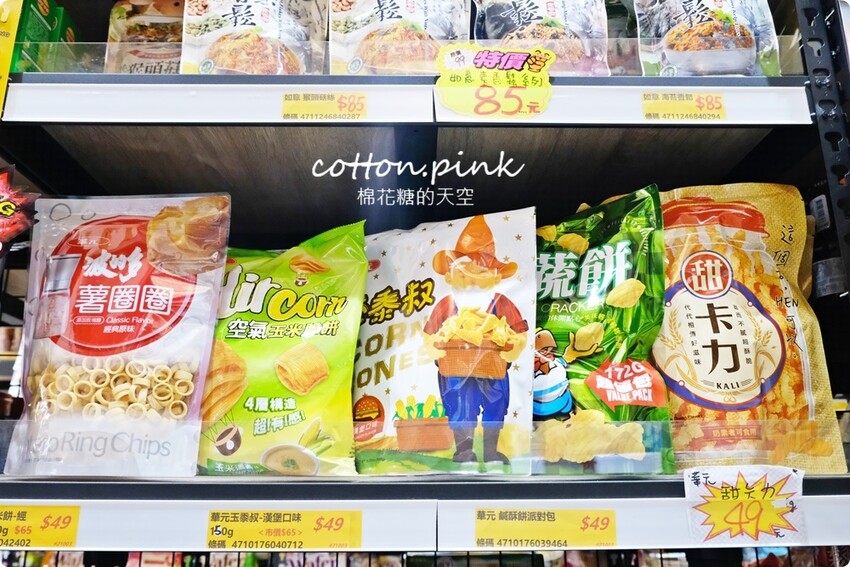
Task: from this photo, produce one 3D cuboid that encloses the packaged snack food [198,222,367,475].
[{"bbox_3d":[-0.149,0.063,0.669,0.179,0.264,0.065,-2,-18,7],"label":"packaged snack food"}]

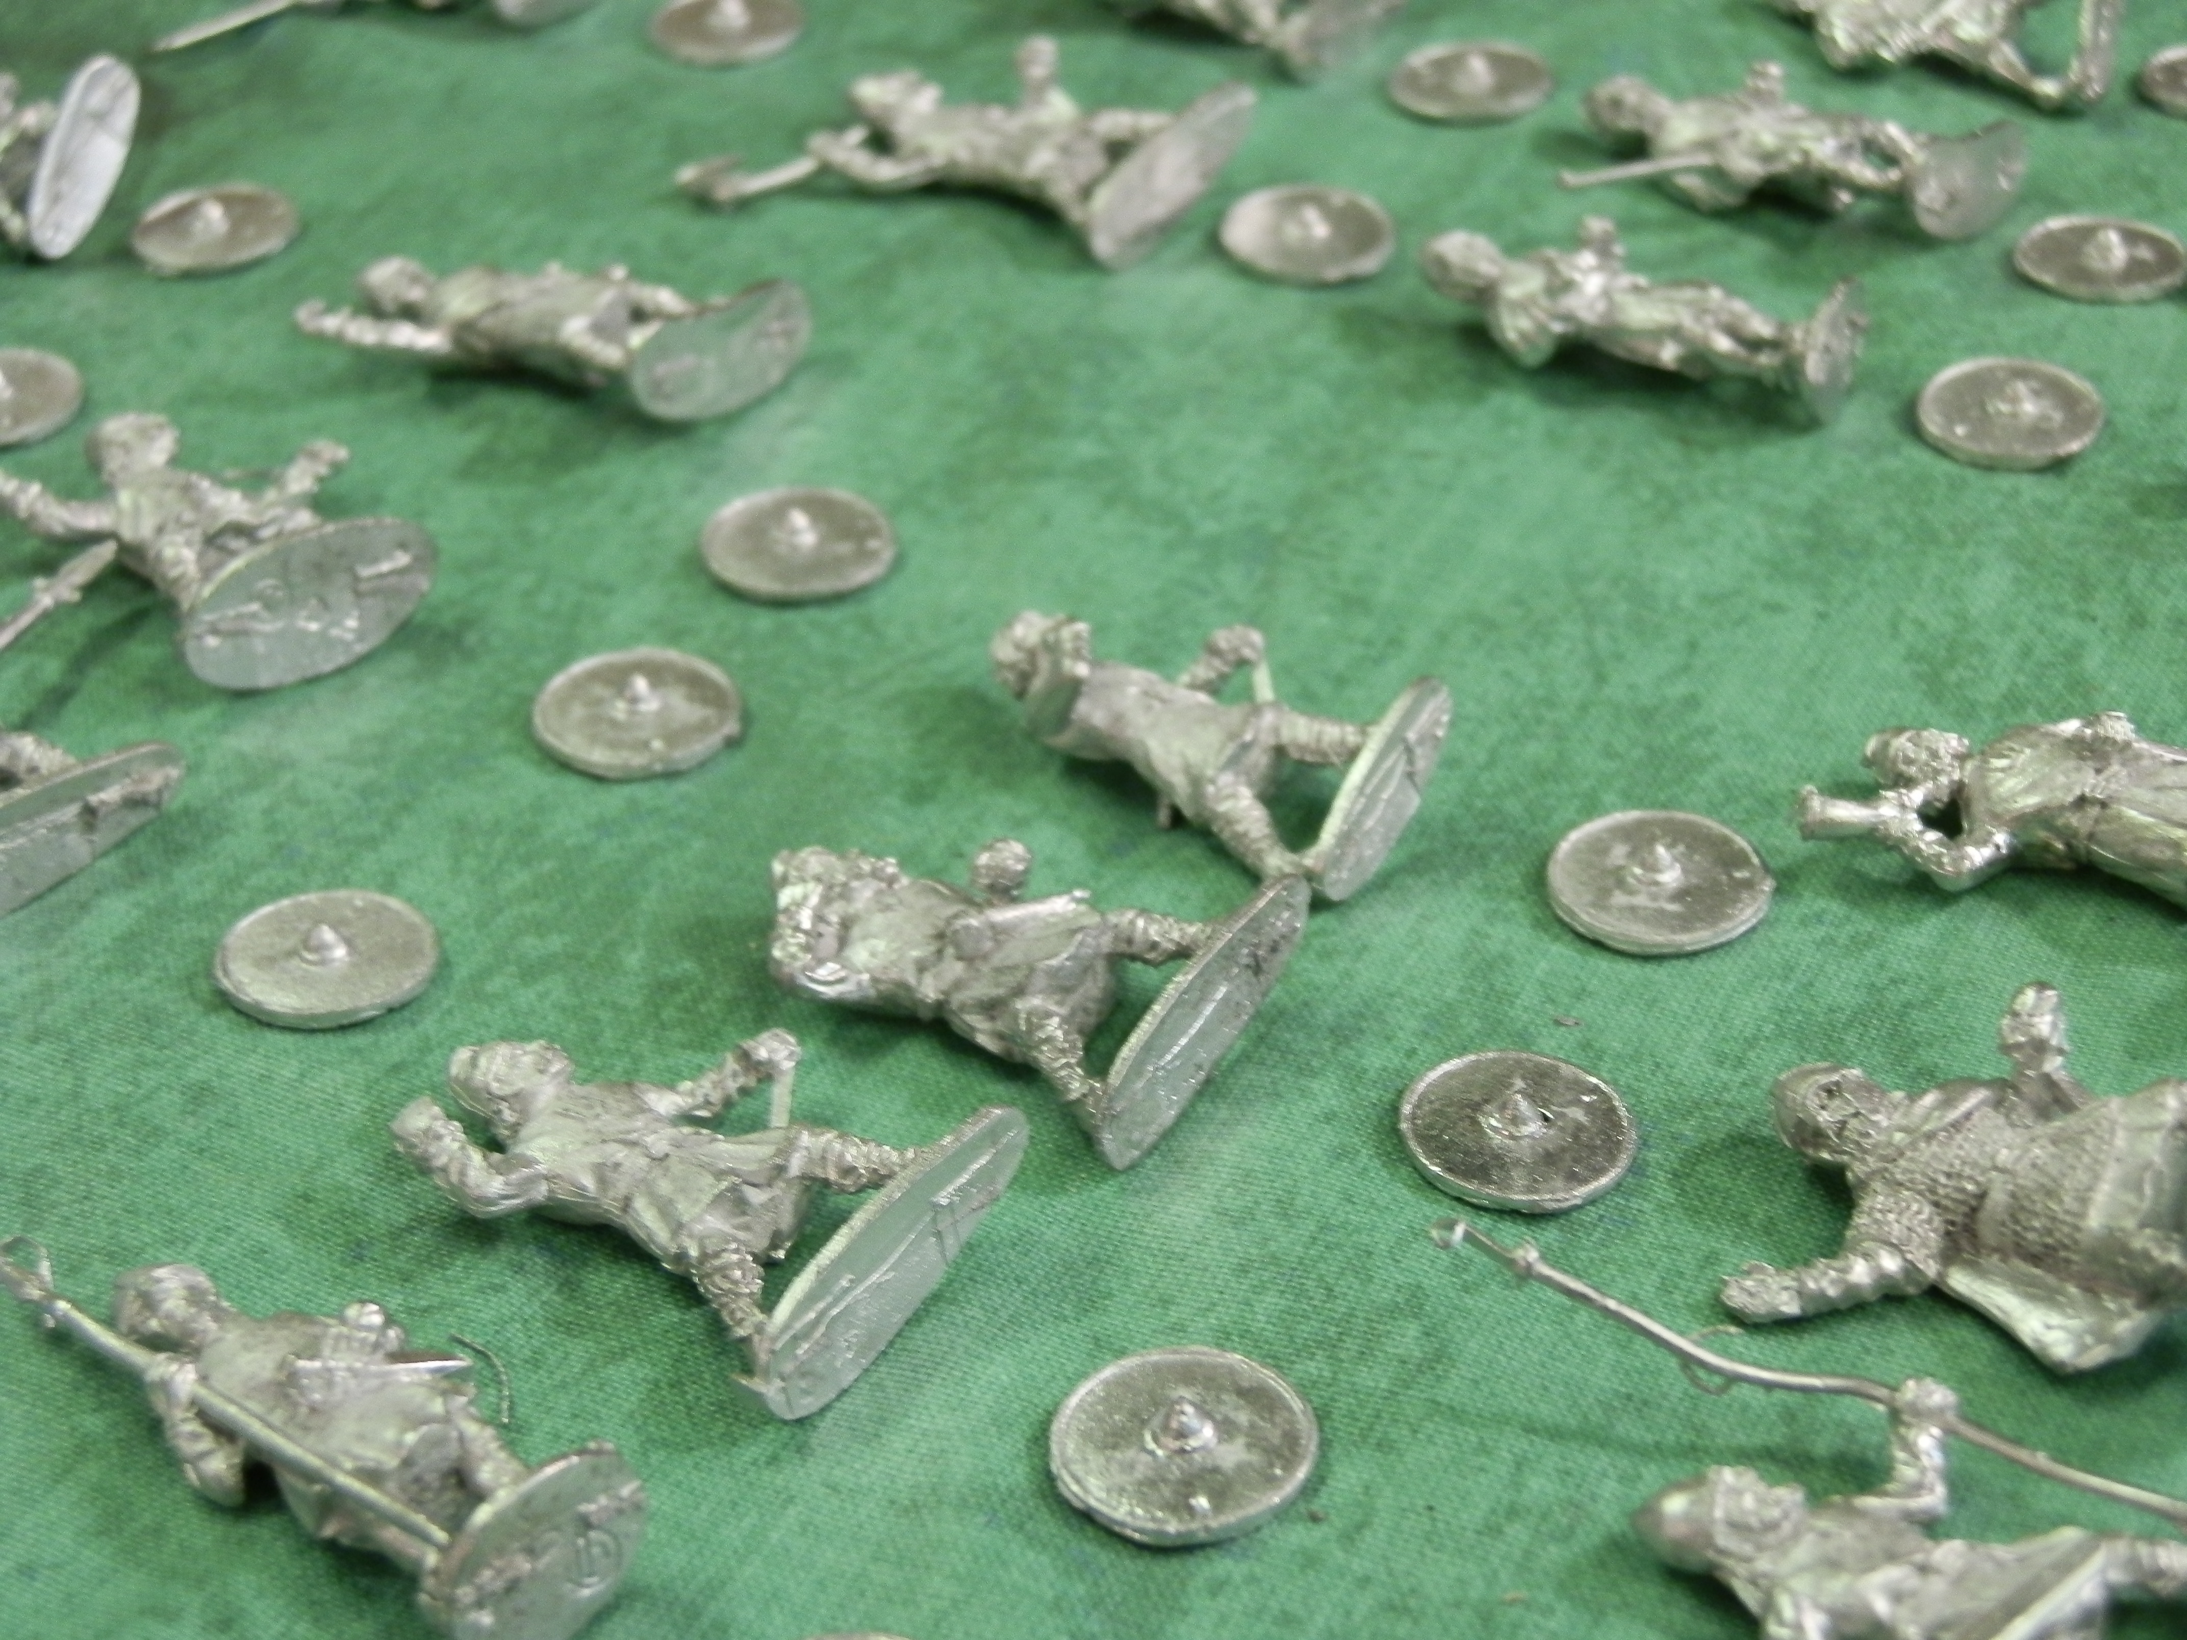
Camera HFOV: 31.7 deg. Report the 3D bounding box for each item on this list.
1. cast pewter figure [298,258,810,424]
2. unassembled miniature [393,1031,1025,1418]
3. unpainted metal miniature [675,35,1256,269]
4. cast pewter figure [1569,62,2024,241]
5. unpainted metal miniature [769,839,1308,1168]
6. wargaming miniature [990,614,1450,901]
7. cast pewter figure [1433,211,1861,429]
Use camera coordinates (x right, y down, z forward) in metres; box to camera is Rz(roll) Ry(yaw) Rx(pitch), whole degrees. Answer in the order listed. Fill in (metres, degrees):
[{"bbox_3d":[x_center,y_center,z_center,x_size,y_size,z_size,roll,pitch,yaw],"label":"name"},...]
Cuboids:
[{"bbox_3d":[-0.042,-0.039,0.286,0.035,0.010,0.021,14,30,25],"label":"cast pewter figure"},{"bbox_3d":[-0.023,0.018,0.208,0.032,0.009,0.023,22,47,30],"label":"unassembled miniature"},{"bbox_3d":[-0.010,-0.056,0.308,0.037,0.011,0.028,19,44,27],"label":"unpainted metal miniature"},{"bbox_3d":[0.054,-0.054,0.305,0.033,0.011,0.022,20,33,31],"label":"cast pewter figure"},{"bbox_3d":[-0.006,0.007,0.221,0.029,0.011,0.024,17,39,23],"label":"unpainted metal miniature"},{"bbox_3d":[0.006,-0.006,0.240,0.029,0.011,0.019,19,48,25],"label":"wargaming miniature"},{"bbox_3d":[0.039,-0.039,0.283,0.033,0.011,0.012,15,36,27],"label":"cast pewter figure"}]

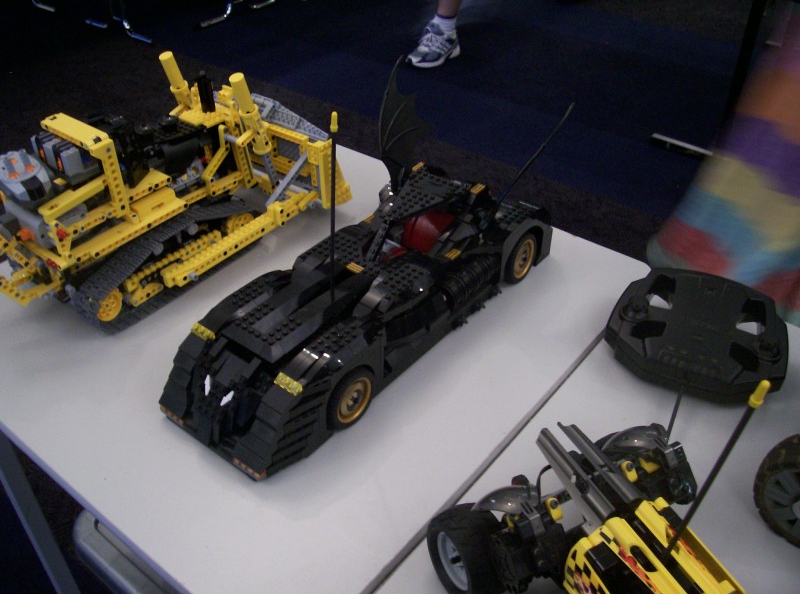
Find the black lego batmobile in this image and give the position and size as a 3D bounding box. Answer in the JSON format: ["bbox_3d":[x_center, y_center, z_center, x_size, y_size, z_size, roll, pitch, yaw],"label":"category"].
[{"bbox_3d":[-0.024,-0.053,0.739,0.185,0.202,0.438,26,44,29],"label":"black lego batmobile"}]

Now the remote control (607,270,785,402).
[{"bbox_3d":[0.291,0.032,0.761,0.163,0.045,0.162,17,40,20],"label":"remote control"}]

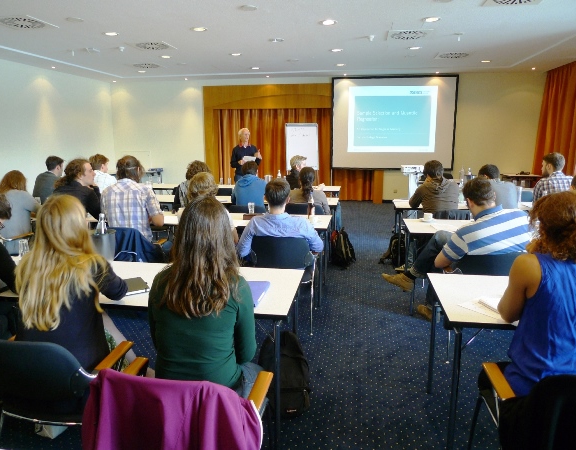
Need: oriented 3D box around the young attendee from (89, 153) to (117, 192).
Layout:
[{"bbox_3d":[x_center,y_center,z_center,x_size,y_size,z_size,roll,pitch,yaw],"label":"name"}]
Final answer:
[{"bbox_3d":[-2.203,-0.208,5.214,0.510,1.367,0.734,4,12,21],"label":"young attendee"}]

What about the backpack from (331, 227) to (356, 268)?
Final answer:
[{"bbox_3d":[0.674,0.265,5.077,0.290,0.420,0.230,-10,15,-39],"label":"backpack"}]

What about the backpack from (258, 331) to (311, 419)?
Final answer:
[{"bbox_3d":[-0.017,0.830,2.393,0.310,0.440,0.220,1,12,5],"label":"backpack"}]

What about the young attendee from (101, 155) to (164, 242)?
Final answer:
[{"bbox_3d":[-1.329,0.083,3.730,0.561,1.387,0.765,3,12,16],"label":"young attendee"}]

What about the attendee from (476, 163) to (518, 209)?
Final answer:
[{"bbox_3d":[2.180,-0.051,4.606,0.520,1.250,0.750,0,12,0],"label":"attendee"}]

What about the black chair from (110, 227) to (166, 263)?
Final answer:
[{"bbox_3d":[-1.223,0.381,3.630,0.550,0.800,0.580,2,12,14],"label":"black chair"}]

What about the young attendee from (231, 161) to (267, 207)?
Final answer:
[{"bbox_3d":[-0.422,-0.111,4.929,0.510,1.275,0.755,2,12,9],"label":"young attendee"}]

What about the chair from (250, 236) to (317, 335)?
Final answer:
[{"bbox_3d":[-0.032,0.423,3.389,0.550,0.800,0.580,2,12,10],"label":"chair"}]

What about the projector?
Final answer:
[{"bbox_3d":[1.802,-0.830,6.040,0.370,0.110,0.300,2,12,10],"label":"projector"}]

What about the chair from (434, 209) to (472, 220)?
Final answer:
[{"bbox_3d":[1.668,0.210,4.373,0.550,0.800,0.580,2,12,10],"label":"chair"}]

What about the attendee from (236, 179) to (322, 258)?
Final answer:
[{"bbox_3d":[-0.057,0.196,3.501,0.600,1.200,0.800,2,12,10],"label":"attendee"}]

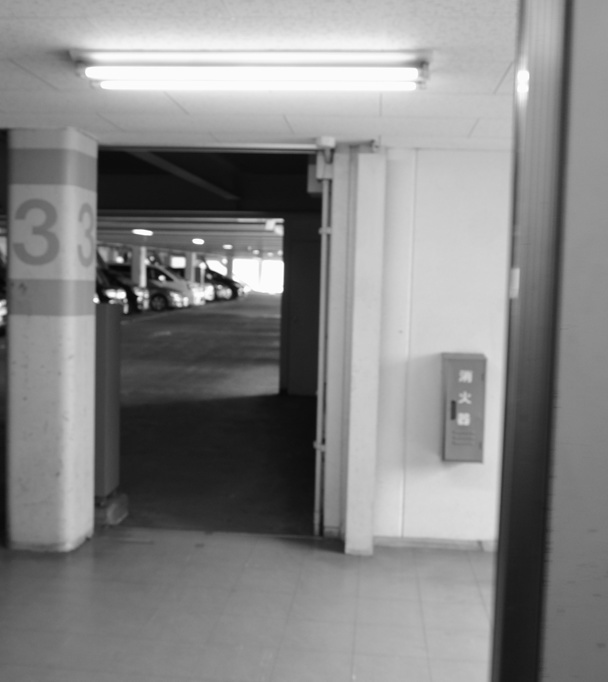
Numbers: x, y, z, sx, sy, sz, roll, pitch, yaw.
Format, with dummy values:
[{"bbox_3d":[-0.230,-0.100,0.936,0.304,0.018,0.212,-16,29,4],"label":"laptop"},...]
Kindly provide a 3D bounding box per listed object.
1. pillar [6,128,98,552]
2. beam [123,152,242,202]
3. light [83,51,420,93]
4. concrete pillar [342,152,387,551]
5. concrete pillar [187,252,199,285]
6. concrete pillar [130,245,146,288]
[{"bbox_3d":[-1.419,-0.001,4.364,0.365,2.303,0.370,2,4,5],"label":"pillar"},{"bbox_3d":[-0.979,-1.554,6.530,0.180,0.300,4.100,2,4,5],"label":"beam"},{"bbox_3d":[-0.184,-0.963,2.770,1.260,0.088,0.240,2,4,5],"label":"light"},{"bbox_3d":[0.352,0.069,4.331,0.158,2.270,0.190,2,4,5],"label":"concrete pillar"},{"bbox_3d":[-5.266,-2.902,35.642,0.360,2.416,0.460,2,4,5],"label":"concrete pillar"},{"bbox_3d":[-6.073,-2.263,28.161,0.360,2.414,0.460,2,4,5],"label":"concrete pillar"}]

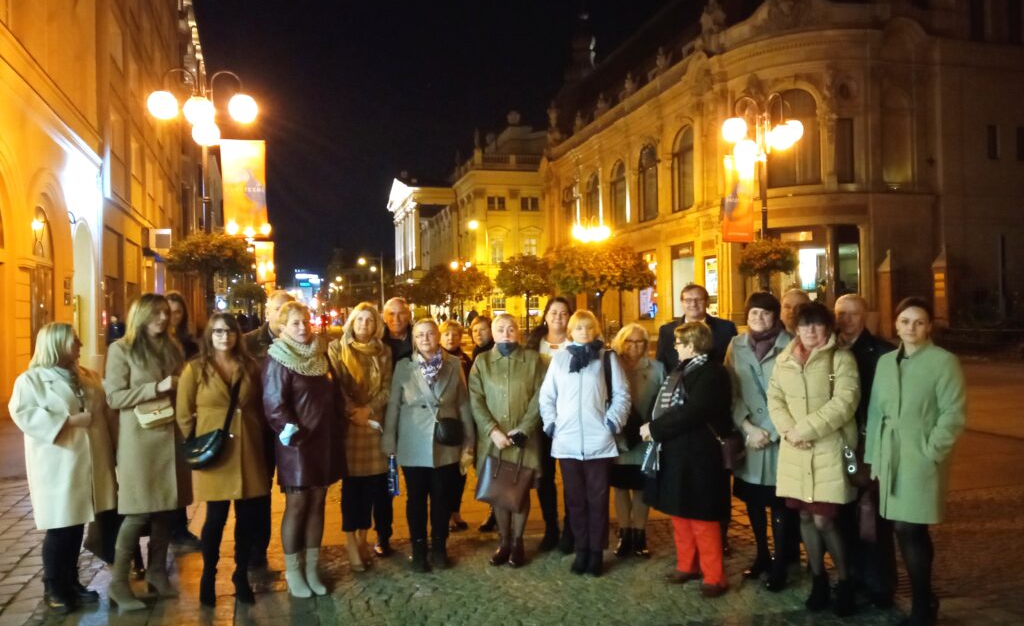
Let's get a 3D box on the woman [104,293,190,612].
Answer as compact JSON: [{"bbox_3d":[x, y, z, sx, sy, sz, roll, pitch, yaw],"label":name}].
[{"bbox_3d":[-2.103,0.781,4.623,0.410,1.776,0.460,-1,0,20],"label":"woman"}]

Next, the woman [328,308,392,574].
[{"bbox_3d":[-0.985,0.800,5.263,0.480,1.713,0.370,-1,0,-21],"label":"woman"}]

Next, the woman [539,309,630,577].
[{"bbox_3d":[0.463,0.805,5.087,0.570,1.650,0.360,-1,0,3],"label":"woman"}]

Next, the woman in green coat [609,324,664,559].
[{"bbox_3d":[0.834,0.854,5.482,0.500,1.551,0.340,-1,0,9],"label":"woman in green coat"}]

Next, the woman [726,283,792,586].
[{"bbox_3d":[1.504,0.742,4.836,0.490,1.731,0.360,-1,0,27],"label":"woman"}]

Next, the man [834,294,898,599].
[{"bbox_3d":[1.950,0.751,4.509,0.530,1.710,0.360,-1,0,33],"label":"man"}]

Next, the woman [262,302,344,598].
[{"bbox_3d":[-1.252,0.799,4.800,0.500,1.724,0.390,-1,0,-34],"label":"woman"}]

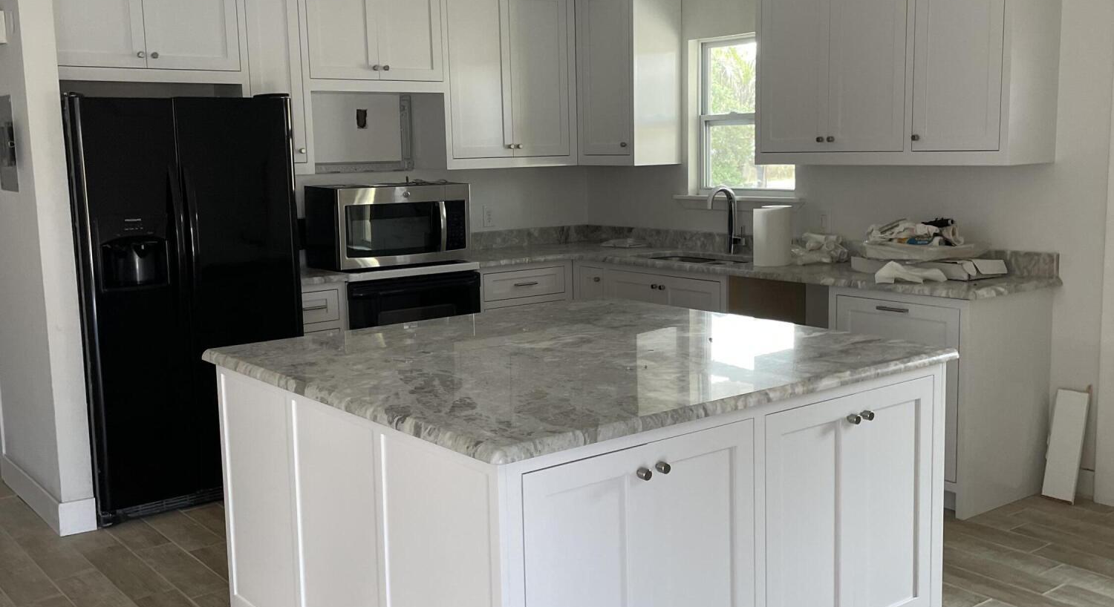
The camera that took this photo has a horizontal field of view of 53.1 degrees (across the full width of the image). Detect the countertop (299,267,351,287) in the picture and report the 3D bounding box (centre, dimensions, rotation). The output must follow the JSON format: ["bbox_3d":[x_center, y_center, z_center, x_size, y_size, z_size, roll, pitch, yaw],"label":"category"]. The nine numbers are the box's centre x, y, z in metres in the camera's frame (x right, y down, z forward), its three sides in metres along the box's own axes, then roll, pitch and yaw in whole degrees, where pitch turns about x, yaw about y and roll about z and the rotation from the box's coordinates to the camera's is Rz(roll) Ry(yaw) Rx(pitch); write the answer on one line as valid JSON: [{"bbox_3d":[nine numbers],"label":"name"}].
[{"bbox_3d":[-1.333,-0.126,5.505,0.355,0.038,0.646,-7,10,-37],"label":"countertop"}]

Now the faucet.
[{"bbox_3d":[0.877,-0.421,5.748,0.207,0.363,0.121,-7,10,-37],"label":"faucet"}]

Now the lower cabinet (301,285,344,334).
[{"bbox_3d":[-1.331,0.323,5.580,0.340,0.873,0.618,-7,10,-37],"label":"lower cabinet"}]

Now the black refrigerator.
[{"bbox_3d":[-1.727,-0.037,5.024,0.902,1.759,0.811,-7,10,-37],"label":"black refrigerator"}]

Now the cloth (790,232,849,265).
[{"bbox_3d":[1.263,-0.266,5.394,0.192,0.136,0.242,-7,10,-37],"label":"cloth"}]

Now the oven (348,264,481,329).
[{"bbox_3d":[-0.868,0.253,5.874,0.761,0.917,0.645,-7,10,-37],"label":"oven"}]

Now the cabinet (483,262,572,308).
[{"bbox_3d":[-0.336,0.196,6.345,0.625,0.873,0.618,-7,10,-37],"label":"cabinet"}]

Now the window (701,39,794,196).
[{"bbox_3d":[1.040,-1.019,6.017,0.080,0.855,0.755,-7,10,-37],"label":"window"}]

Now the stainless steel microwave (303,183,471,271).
[{"bbox_3d":[-0.874,-0.414,5.829,0.760,0.403,0.385,-7,10,-37],"label":"stainless steel microwave"}]

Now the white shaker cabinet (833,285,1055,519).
[{"bbox_3d":[1.642,0.367,4.815,0.607,0.873,0.663,-7,10,-37],"label":"white shaker cabinet"}]

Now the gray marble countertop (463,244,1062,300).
[{"bbox_3d":[0.653,-0.166,5.491,1.240,0.038,3.099,-7,10,-37],"label":"gray marble countertop"}]

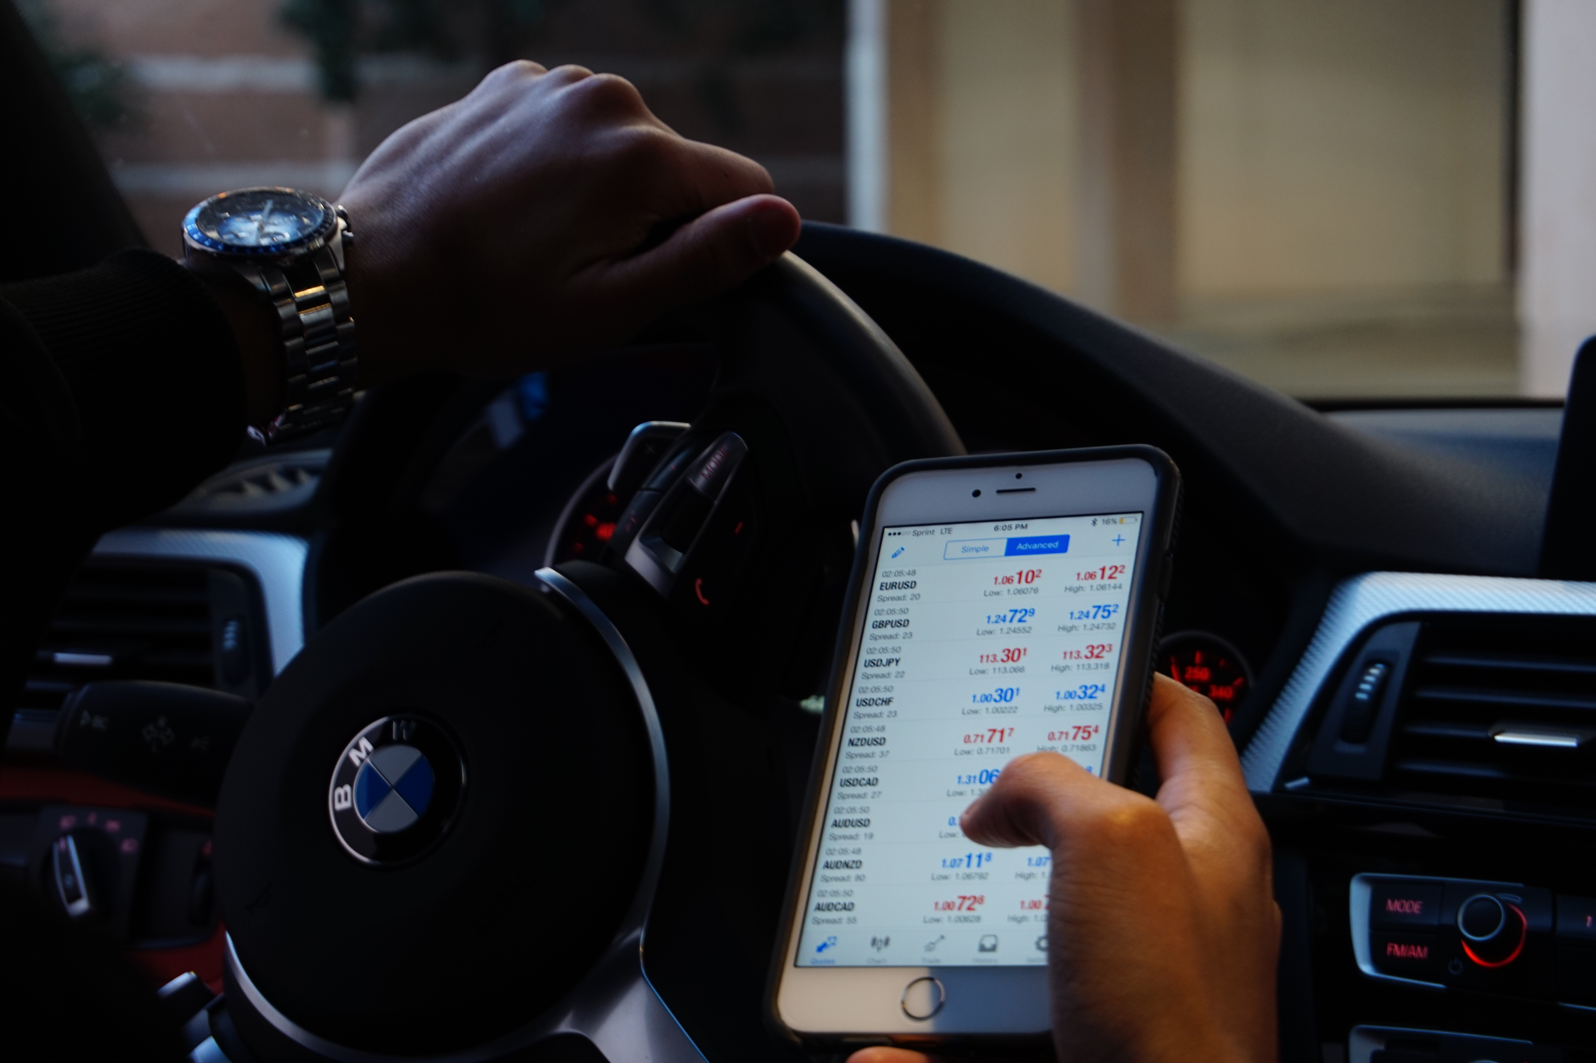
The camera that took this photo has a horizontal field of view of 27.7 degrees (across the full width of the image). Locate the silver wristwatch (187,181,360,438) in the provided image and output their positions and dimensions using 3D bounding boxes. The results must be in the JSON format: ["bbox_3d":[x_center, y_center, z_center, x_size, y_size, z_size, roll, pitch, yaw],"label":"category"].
[{"bbox_3d":[-0.148,-0.060,0.916,0.047,0.061,0.063,-19,38,-30],"label":"silver wristwatch"}]

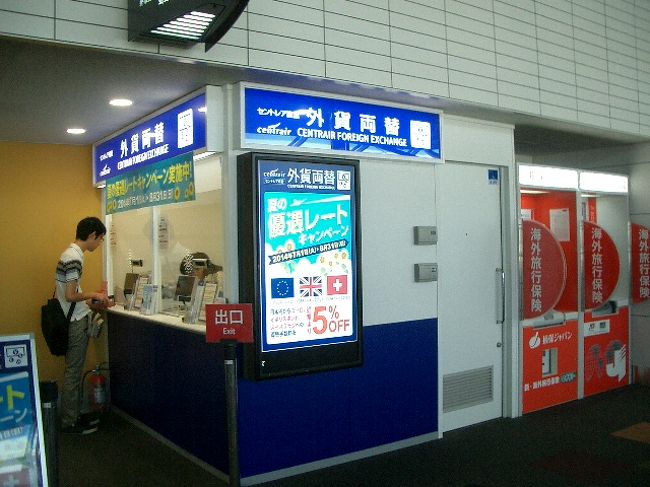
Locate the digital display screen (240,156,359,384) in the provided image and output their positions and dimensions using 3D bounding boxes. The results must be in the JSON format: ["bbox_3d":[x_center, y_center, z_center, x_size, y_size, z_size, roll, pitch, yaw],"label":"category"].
[{"bbox_3d":[-0.141,0.135,4.172,0.777,1.335,0.200,-1,-1,-34],"label":"digital display screen"}]

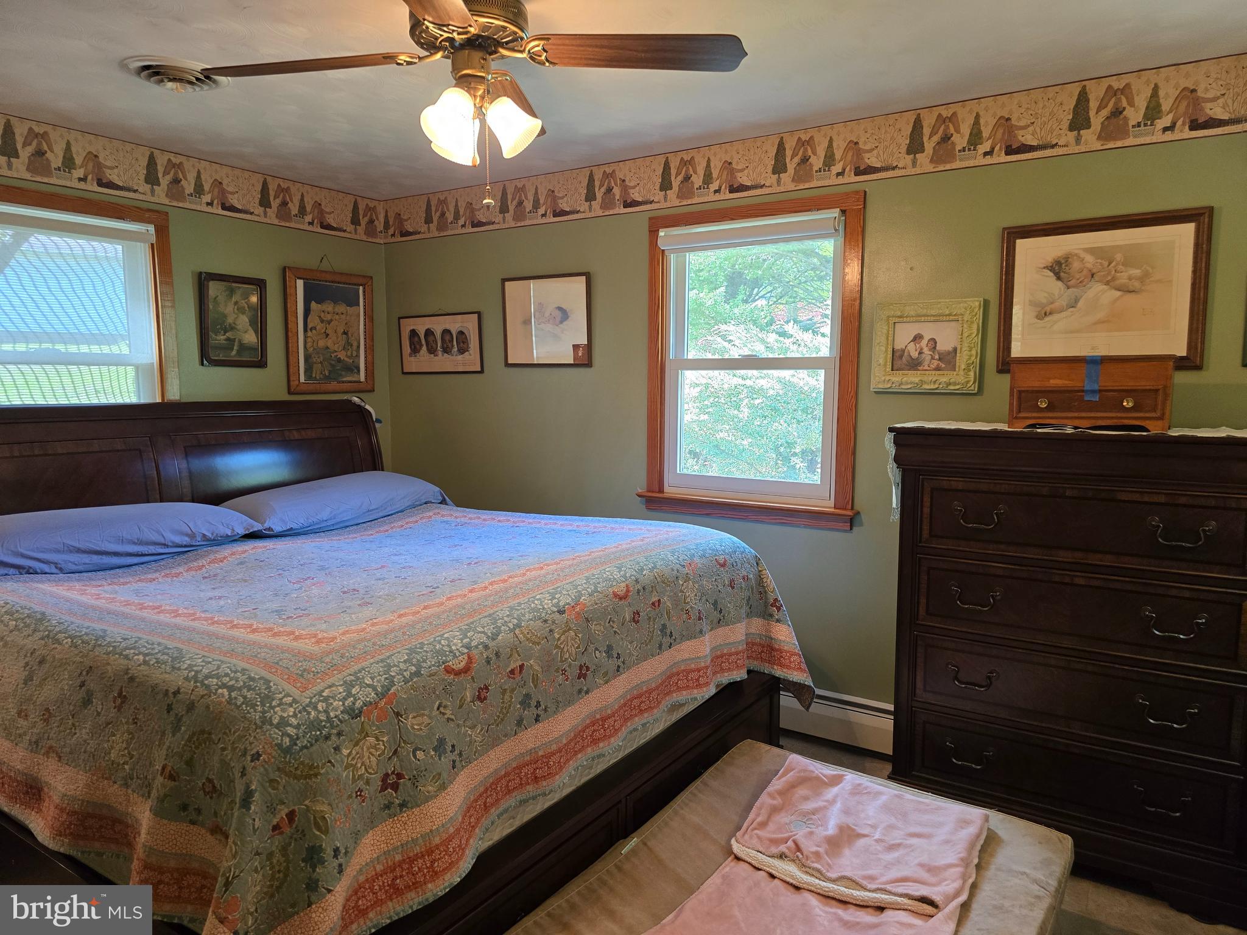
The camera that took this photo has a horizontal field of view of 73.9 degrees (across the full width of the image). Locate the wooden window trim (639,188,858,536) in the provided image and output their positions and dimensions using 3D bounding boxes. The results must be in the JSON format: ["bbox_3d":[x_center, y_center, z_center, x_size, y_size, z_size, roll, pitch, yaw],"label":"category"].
[{"bbox_3d":[0.504,-0.424,3.449,1.021,1.296,0.080,4,7,33],"label":"wooden window trim"}]

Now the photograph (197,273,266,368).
[{"bbox_3d":[-1.794,-0.668,3.802,0.030,0.411,0.318,4,7,33],"label":"photograph"}]

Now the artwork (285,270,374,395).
[{"bbox_3d":[-1.504,-0.691,4.243,0.030,0.612,0.529,4,7,33],"label":"artwork"}]

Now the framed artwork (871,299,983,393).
[{"bbox_3d":[1.095,-0.433,2.988,0.368,0.326,0.035,4,7,33],"label":"framed artwork"}]

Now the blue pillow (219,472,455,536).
[{"bbox_3d":[-1.288,0.134,3.791,0.485,0.178,0.979,4,7,33],"label":"blue pillow"}]

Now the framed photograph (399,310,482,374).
[{"bbox_3d":[-0.966,-0.654,4.406,0.603,0.309,0.025,4,7,33],"label":"framed photograph"}]

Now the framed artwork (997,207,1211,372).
[{"bbox_3d":[1.538,-0.556,2.683,0.584,0.486,0.035,4,7,33],"label":"framed artwork"}]

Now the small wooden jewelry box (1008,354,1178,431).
[{"bbox_3d":[1.335,-0.210,2.380,0.400,0.199,0.200,4,7,33],"label":"small wooden jewelry box"}]

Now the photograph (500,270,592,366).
[{"bbox_3d":[-0.360,-0.690,3.925,0.532,0.428,0.030,4,7,33],"label":"photograph"}]

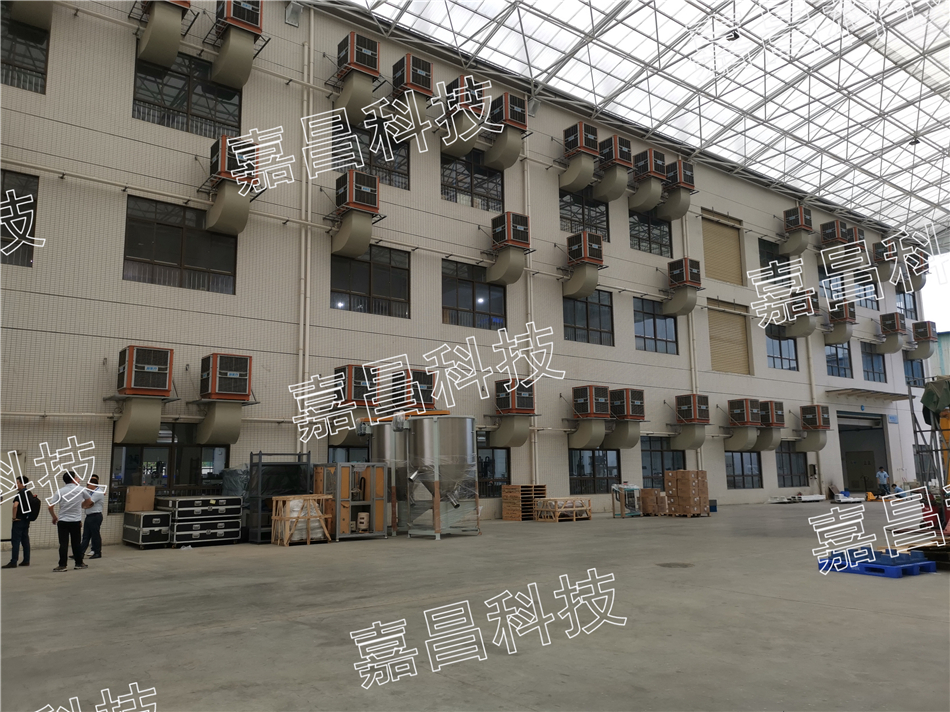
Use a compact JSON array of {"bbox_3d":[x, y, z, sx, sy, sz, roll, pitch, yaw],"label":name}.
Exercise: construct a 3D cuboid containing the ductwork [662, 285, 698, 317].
[{"bbox_3d":[9.355,-2.427,33.675,0.807,1.102,1.346,6,-12,-37],"label":"ductwork"}]

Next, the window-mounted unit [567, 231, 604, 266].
[{"bbox_3d":[4.391,-4.183,29.521,0.990,1.165,0.965,6,-11,-38],"label":"window-mounted unit"}]

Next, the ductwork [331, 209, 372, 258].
[{"bbox_3d":[-3.817,-3.760,23.003,0.668,0.992,1.346,6,-11,-37],"label":"ductwork"}]

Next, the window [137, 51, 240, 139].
[{"bbox_3d":[-8.105,-7.414,21.046,2.959,2.343,0.121,6,-12,-38],"label":"window"}]

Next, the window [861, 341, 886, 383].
[{"bbox_3d":[24.790,0.499,46.102,2.813,2.354,0.135,6,-12,-37],"label":"window"}]

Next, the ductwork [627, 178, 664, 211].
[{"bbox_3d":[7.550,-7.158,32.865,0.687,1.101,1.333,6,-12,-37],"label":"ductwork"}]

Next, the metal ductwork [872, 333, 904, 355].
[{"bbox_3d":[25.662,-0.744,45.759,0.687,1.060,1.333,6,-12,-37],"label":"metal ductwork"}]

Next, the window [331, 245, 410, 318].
[{"bbox_3d":[-3.372,-2.507,24.218,3.000,2.310,0.120,6,-11,-38],"label":"window"}]

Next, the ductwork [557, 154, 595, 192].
[{"bbox_3d":[4.206,-7.544,30.593,0.807,1.000,1.346,6,-12,-37],"label":"ductwork"}]

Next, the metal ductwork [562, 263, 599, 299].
[{"bbox_3d":[4.121,-2.908,28.773,0.683,1.031,1.293,6,-11,-37],"label":"metal ductwork"}]

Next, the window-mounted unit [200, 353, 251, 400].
[{"bbox_3d":[-6.630,0.622,19.735,0.980,1.160,0.960,6,-11,-37],"label":"window-mounted unit"}]

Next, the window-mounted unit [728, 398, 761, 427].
[{"bbox_3d":[12.488,2.651,34.276,0.980,1.160,0.960,6,-11,-37],"label":"window-mounted unit"}]

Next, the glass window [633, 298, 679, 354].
[{"bbox_3d":[8.123,-1.265,33.332,2.875,2.354,0.135,6,-12,-37],"label":"glass window"}]

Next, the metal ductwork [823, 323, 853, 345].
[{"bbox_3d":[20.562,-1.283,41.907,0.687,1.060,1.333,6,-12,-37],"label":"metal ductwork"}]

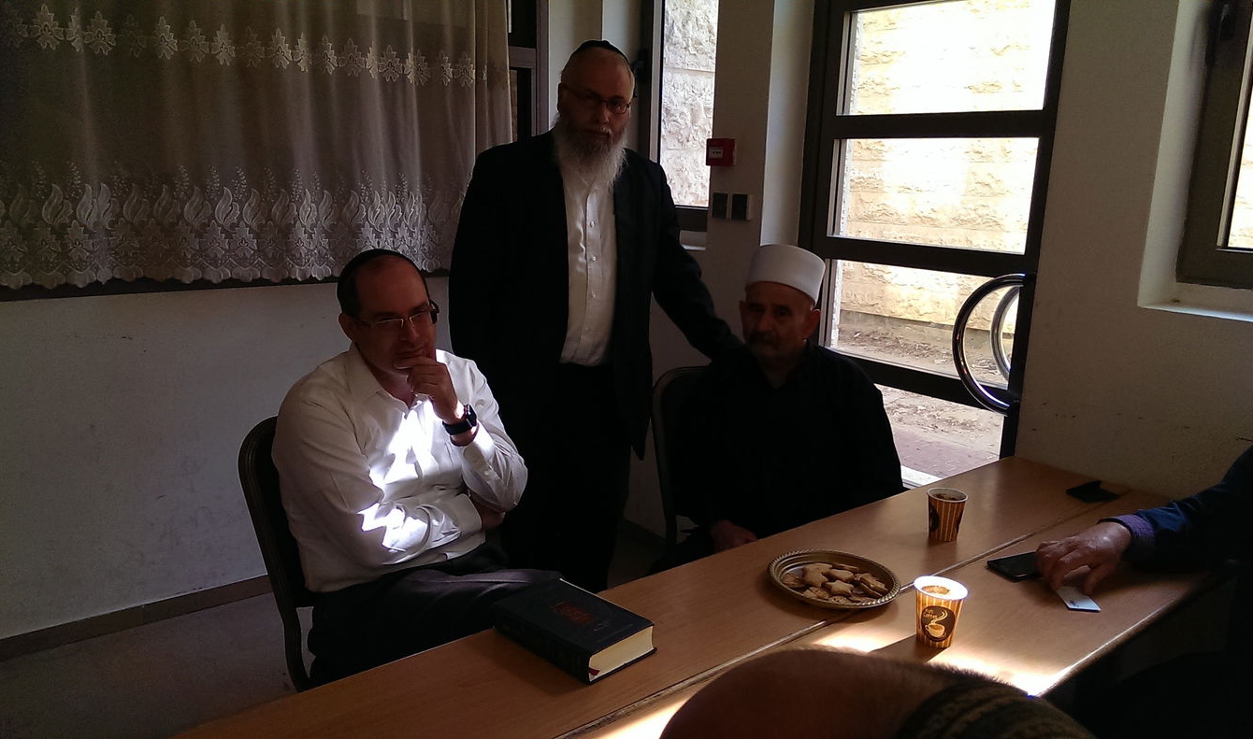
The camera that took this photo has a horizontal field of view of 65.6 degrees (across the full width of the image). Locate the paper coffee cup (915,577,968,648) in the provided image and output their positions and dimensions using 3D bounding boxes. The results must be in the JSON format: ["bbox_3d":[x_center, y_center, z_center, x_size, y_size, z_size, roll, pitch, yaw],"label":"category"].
[{"bbox_3d":[0.494,0.390,1.547,0.083,0.091,0.083,2,12,0],"label":"paper coffee cup"}]

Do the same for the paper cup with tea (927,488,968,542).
[{"bbox_3d":[0.653,0.301,1.992,0.082,0.090,0.082,2,12,0],"label":"paper cup with tea"}]

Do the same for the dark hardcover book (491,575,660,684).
[{"bbox_3d":[-0.082,0.403,1.519,0.137,0.045,0.220,-10,17,-44],"label":"dark hardcover book"}]

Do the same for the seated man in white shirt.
[{"bbox_3d":[-0.357,0.428,1.928,0.580,1.300,0.780,-8,16,-39],"label":"seated man in white shirt"}]

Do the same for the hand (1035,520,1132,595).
[{"bbox_3d":[0.858,0.354,1.820,0.180,0.085,0.100,-3,13,-22],"label":"hand"}]

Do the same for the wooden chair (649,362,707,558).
[{"bbox_3d":[0.381,0.494,2.634,0.450,0.920,0.560,-8,16,-39],"label":"wooden chair"}]

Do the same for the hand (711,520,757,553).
[{"bbox_3d":[0.238,0.383,2.243,0.140,0.080,0.095,10,15,35],"label":"hand"}]

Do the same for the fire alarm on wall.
[{"bbox_3d":[0.314,-0.721,3.229,0.048,0.092,0.092,-8,16,-39],"label":"fire alarm on wall"}]

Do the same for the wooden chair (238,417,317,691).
[{"bbox_3d":[-0.448,0.587,2.079,0.560,0.920,0.450,12,16,41],"label":"wooden chair"}]

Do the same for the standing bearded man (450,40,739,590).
[{"bbox_3d":[-0.056,0.103,2.413,0.640,1.750,0.420,-3,13,-21],"label":"standing bearded man"}]

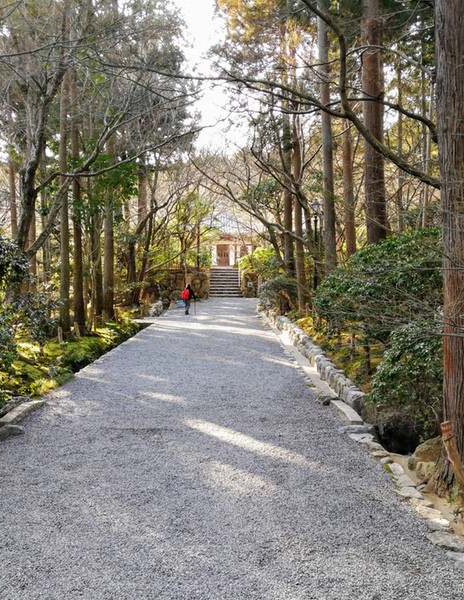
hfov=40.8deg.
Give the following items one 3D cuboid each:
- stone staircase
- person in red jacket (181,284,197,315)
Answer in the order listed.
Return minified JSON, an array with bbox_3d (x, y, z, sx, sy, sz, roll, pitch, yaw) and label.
[{"bbox_3d":[-0.447,-1.215,46.500,2.450,2.050,3.500,0,2,-1],"label":"stone staircase"},{"bbox_3d":[-2.181,-0.010,31.500,0.600,1.570,0.480,1,2,29],"label":"person in red jacket"}]

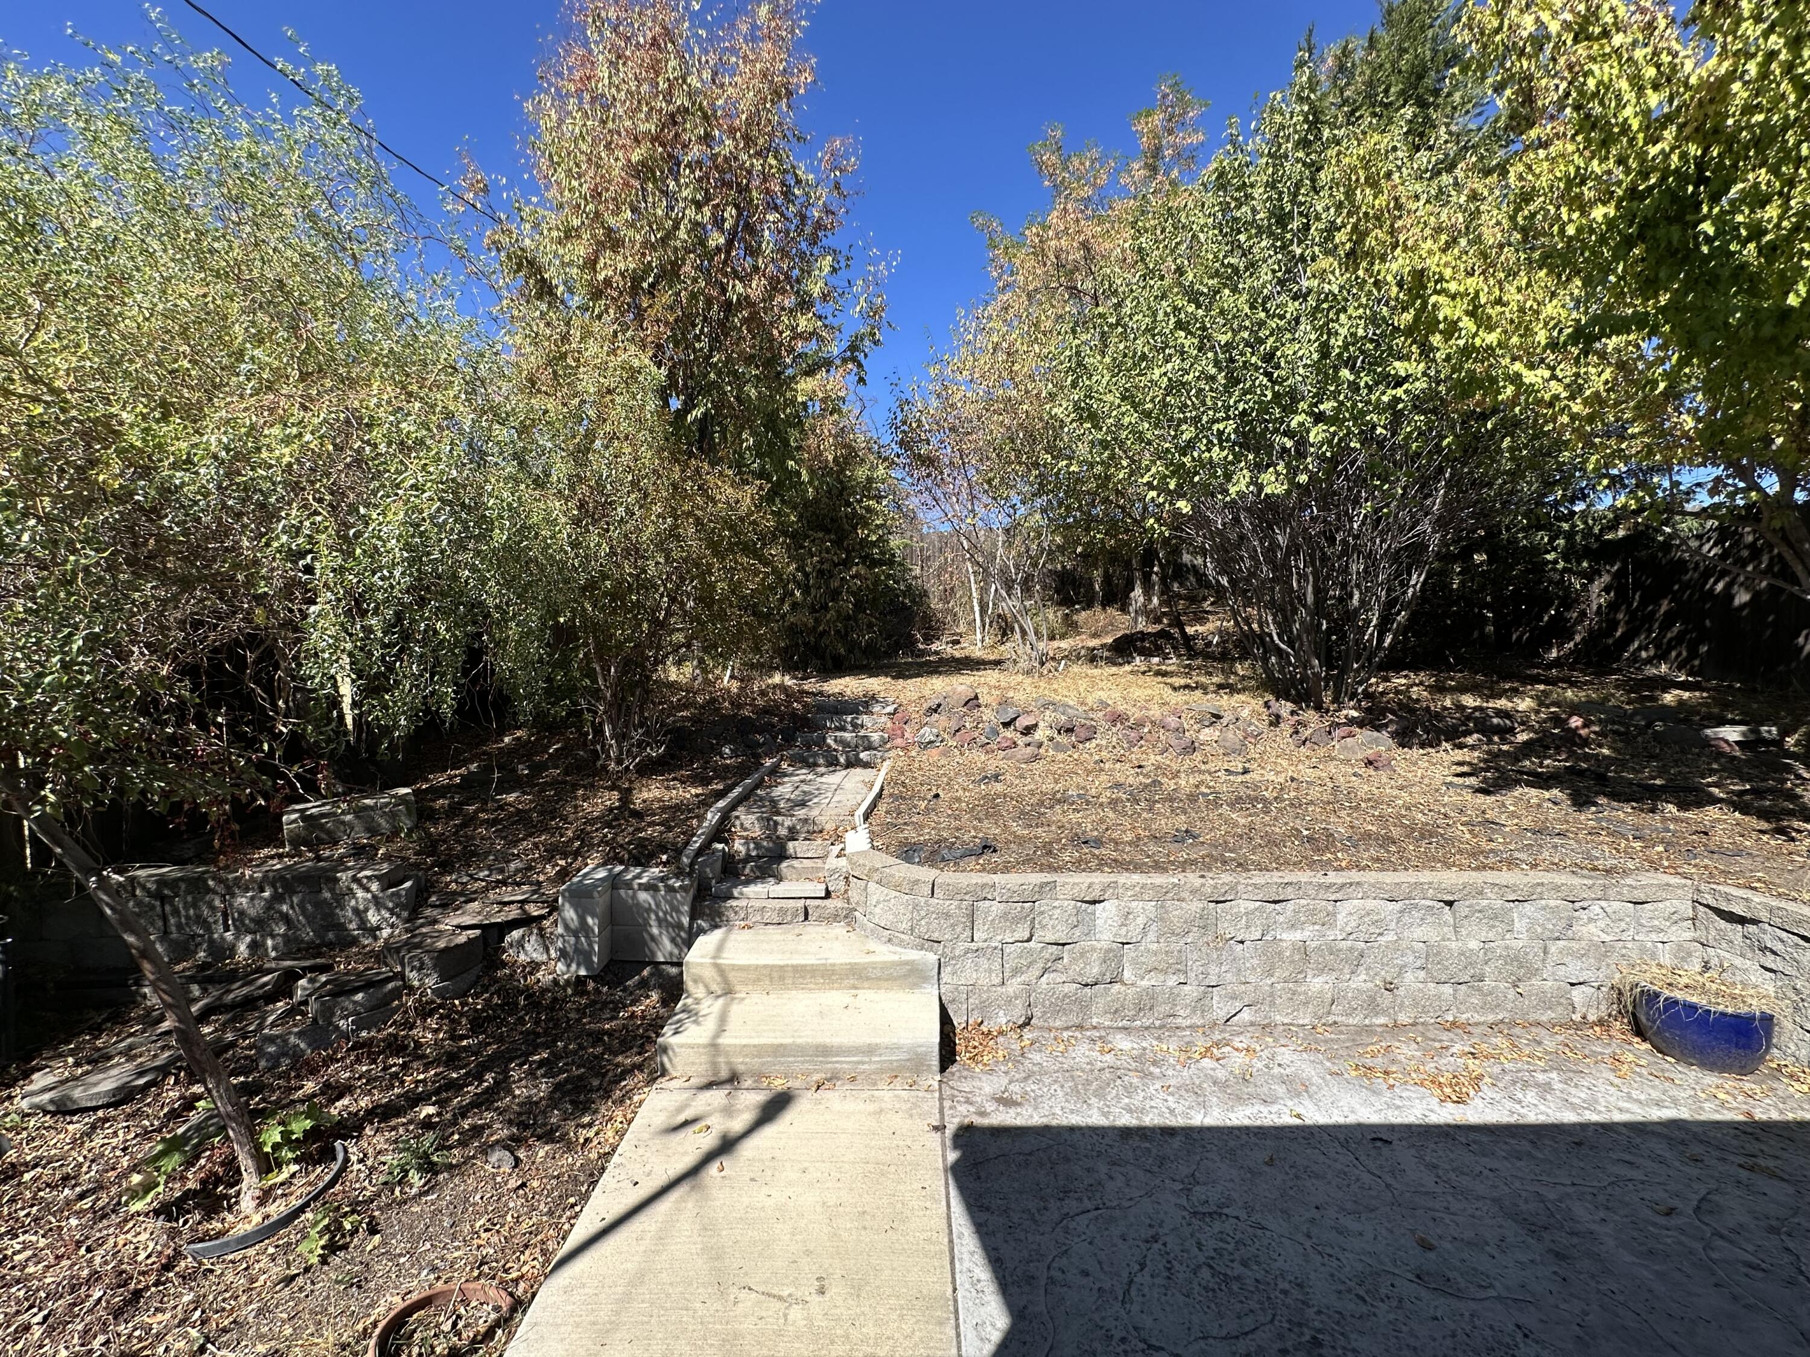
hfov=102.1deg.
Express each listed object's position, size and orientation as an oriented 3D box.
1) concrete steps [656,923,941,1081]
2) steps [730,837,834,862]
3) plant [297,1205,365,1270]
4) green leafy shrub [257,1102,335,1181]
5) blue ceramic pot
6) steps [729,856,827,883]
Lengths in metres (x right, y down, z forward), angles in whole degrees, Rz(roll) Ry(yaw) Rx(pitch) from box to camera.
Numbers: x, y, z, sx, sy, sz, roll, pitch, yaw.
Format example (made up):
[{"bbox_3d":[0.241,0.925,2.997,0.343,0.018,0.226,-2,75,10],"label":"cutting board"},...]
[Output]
[{"bbox_3d":[-0.449,1.548,3.600,1.220,0.295,0.870,0,5,0],"label":"concrete steps"},{"bbox_3d":[-0.727,1.003,4.420,0.633,0.105,0.220,0,5,1],"label":"steps"},{"bbox_3d":[-1.799,1.748,2.297,0.170,0.090,0.150,-4,6,-40],"label":"plant"},{"bbox_3d":[-2.198,1.669,2.642,0.210,0.170,0.180,-4,6,-41],"label":"green leafy shrub"},{"bbox_3d":[3.612,1.602,3.337,0.430,0.270,0.430,0,5,0],"label":"blue ceramic pot"},{"bbox_3d":[-0.725,1.109,4.285,0.568,0.090,0.230,0,5,1],"label":"steps"}]

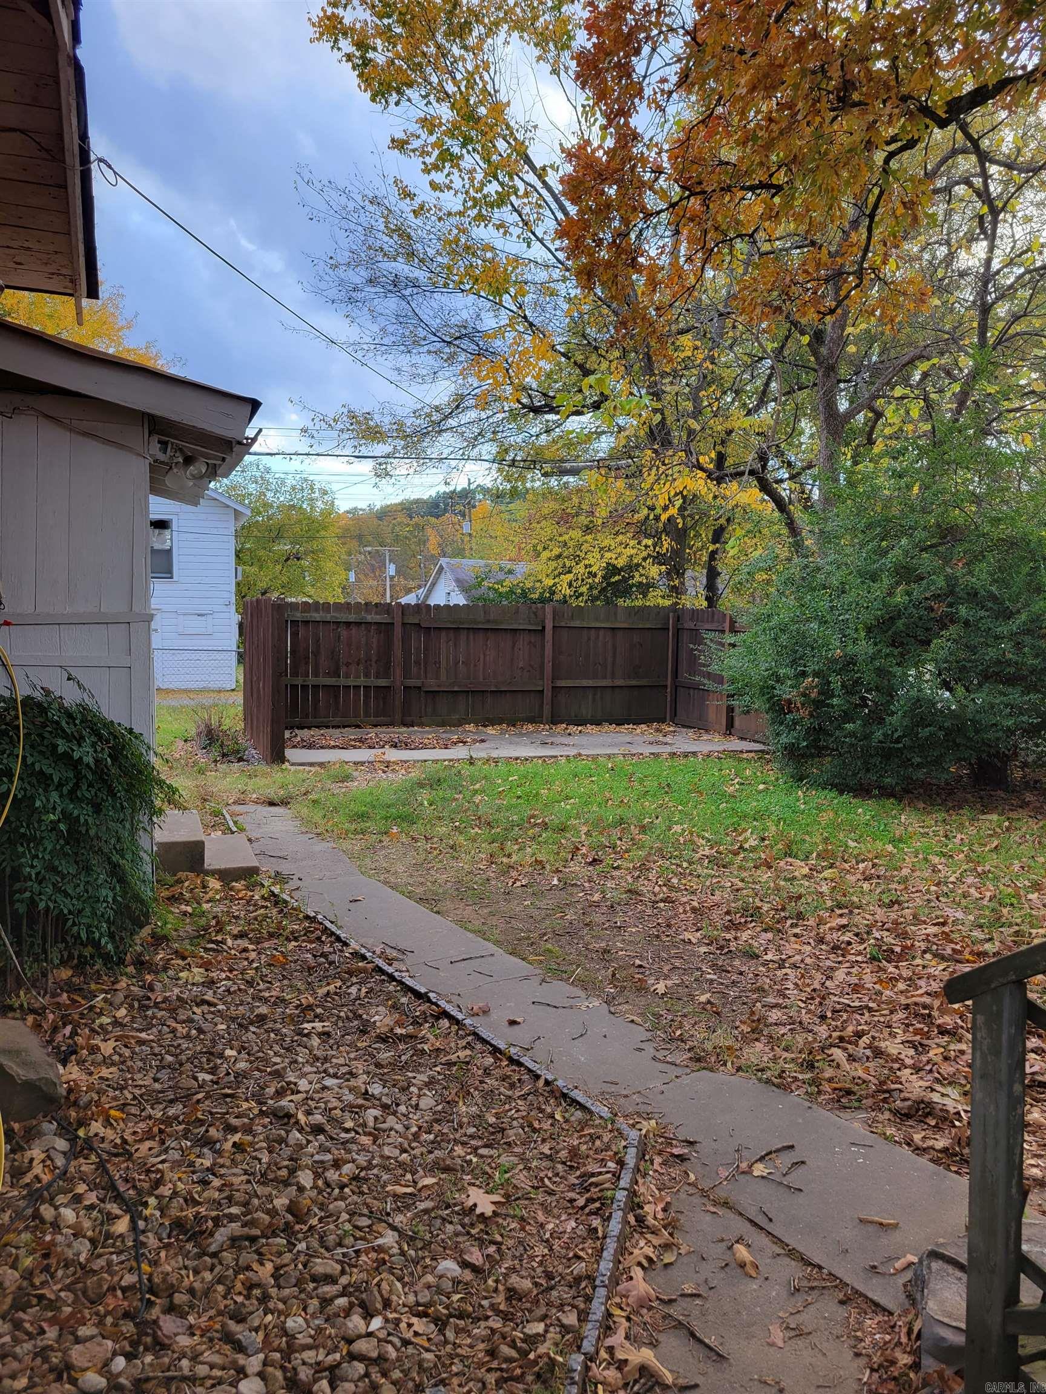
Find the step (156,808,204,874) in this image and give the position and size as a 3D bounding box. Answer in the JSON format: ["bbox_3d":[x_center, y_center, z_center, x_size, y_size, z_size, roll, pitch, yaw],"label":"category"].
[{"bbox_3d":[-2.325,0.996,7.061,0.300,0.240,1.280,-1,2,-19],"label":"step"}]

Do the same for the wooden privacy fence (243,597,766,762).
[{"bbox_3d":[-0.235,-0.347,14.291,6.832,1.937,3.643,-1,2,-17],"label":"wooden privacy fence"}]

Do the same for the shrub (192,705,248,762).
[{"bbox_3d":[-3.579,0.406,12.400,0.640,0.620,0.600,-1,2,-17],"label":"shrub"}]

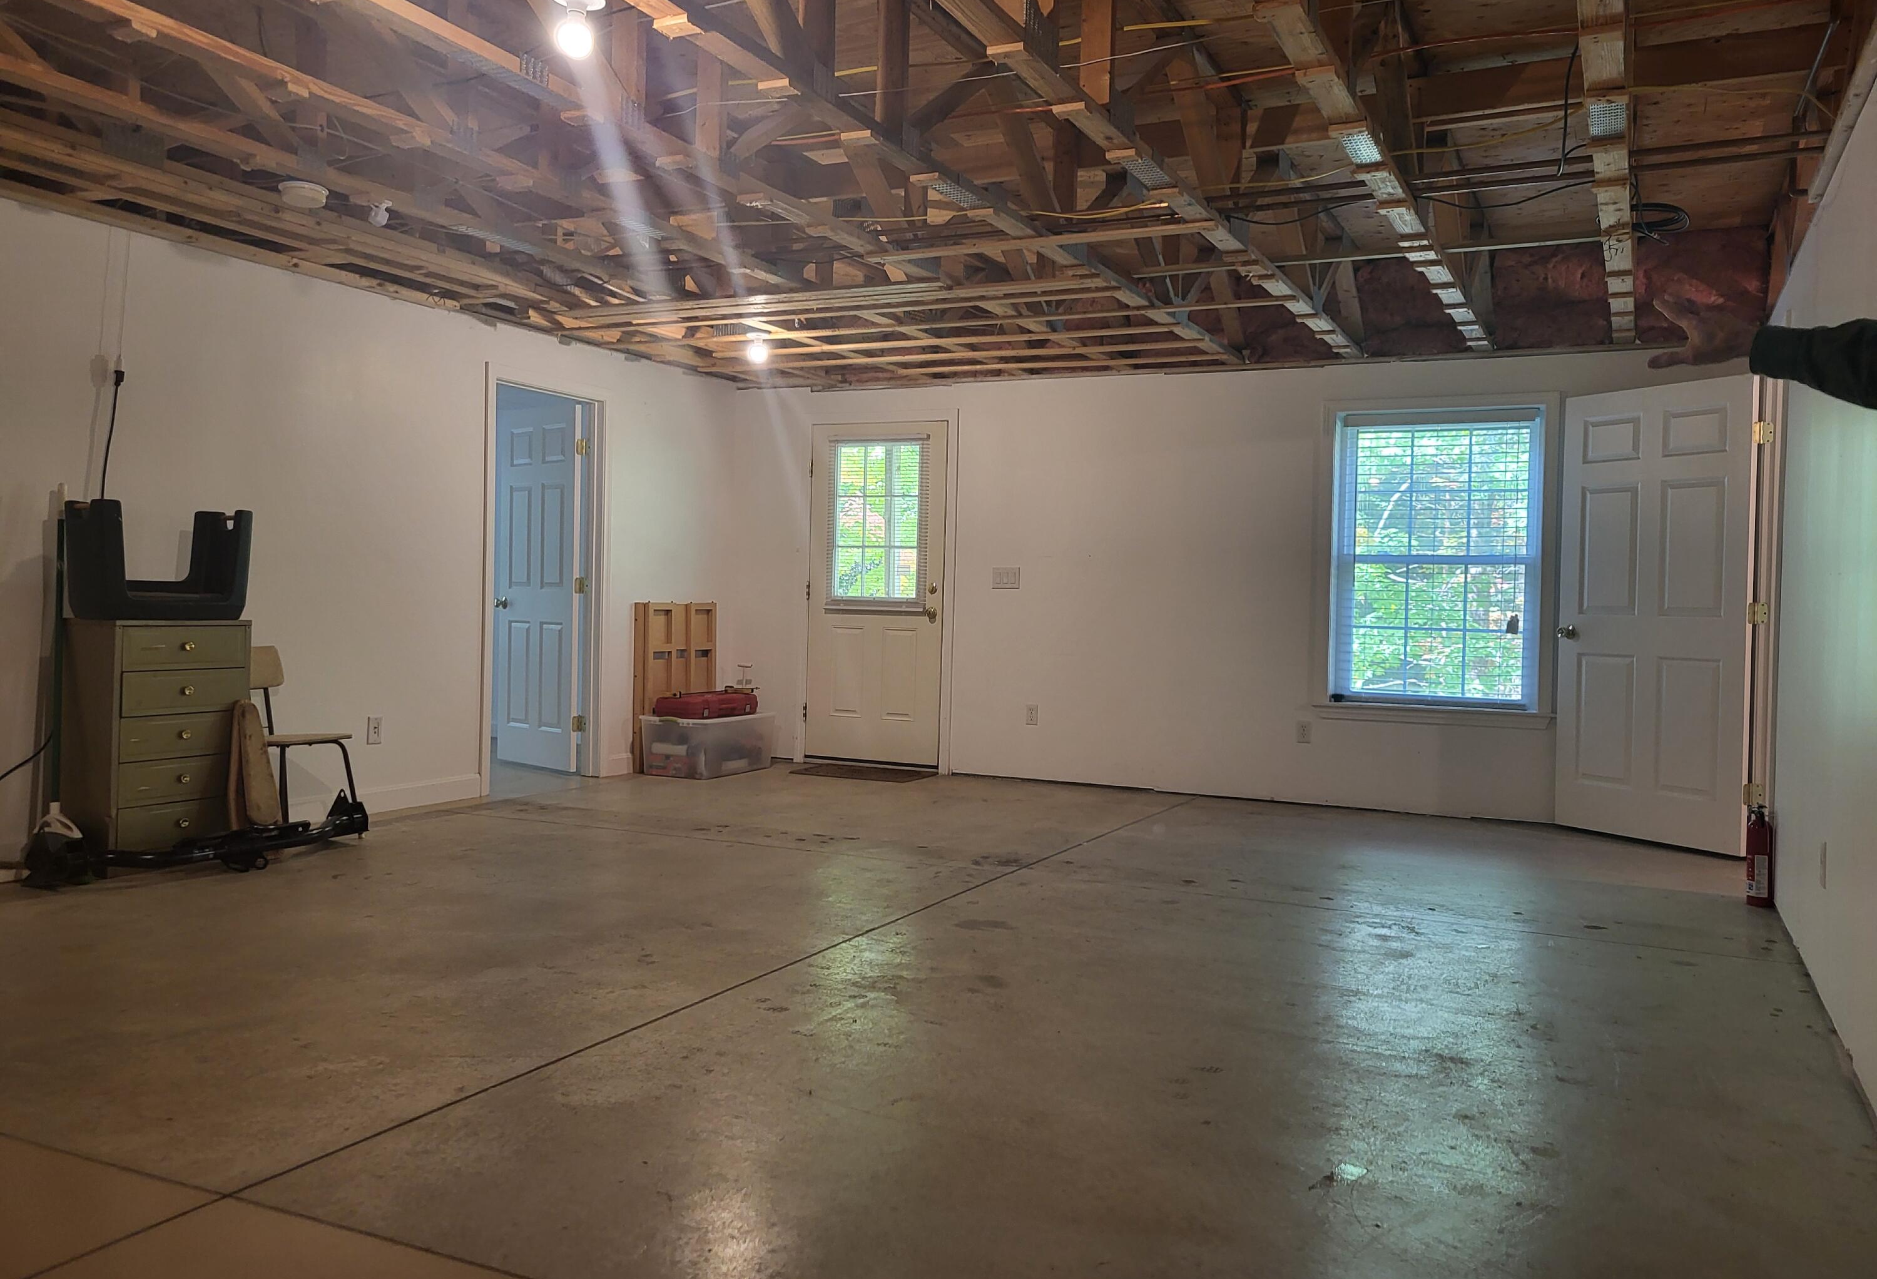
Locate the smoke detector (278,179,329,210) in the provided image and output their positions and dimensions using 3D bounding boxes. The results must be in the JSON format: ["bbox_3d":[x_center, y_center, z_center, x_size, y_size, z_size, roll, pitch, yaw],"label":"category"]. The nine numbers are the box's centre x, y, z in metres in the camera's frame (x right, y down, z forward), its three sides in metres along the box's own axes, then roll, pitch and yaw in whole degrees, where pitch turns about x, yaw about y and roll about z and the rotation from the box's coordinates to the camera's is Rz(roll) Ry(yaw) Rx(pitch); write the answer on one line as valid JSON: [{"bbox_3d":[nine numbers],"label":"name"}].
[{"bbox_3d":[-2.045,-1.431,4.542,0.147,0.050,0.147,2,1,26],"label":"smoke detector"}]

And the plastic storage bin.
[{"bbox_3d":[-1.321,0.602,8.170,0.460,0.336,0.740,2,1,26],"label":"plastic storage bin"}]

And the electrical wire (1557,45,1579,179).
[{"bbox_3d":[1.633,-1.369,3.659,0.050,0.310,0.060,2,1,26],"label":"electrical wire"}]

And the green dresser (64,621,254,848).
[{"bbox_3d":[-2.835,0.367,5.128,0.290,0.880,0.540,2,1,26],"label":"green dresser"}]

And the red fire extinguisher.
[{"bbox_3d":[2.897,0.754,4.972,0.095,0.360,0.088,1,1,-27],"label":"red fire extinguisher"}]

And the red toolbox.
[{"bbox_3d":[-1.330,0.376,8.138,0.350,0.118,0.510,2,1,26],"label":"red toolbox"}]

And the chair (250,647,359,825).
[{"bbox_3d":[-2.626,0.415,5.655,0.430,0.770,0.400,2,1,23],"label":"chair"}]

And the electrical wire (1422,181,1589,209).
[{"bbox_3d":[1.811,-1.414,4.507,0.500,0.055,0.035,2,1,26],"label":"electrical wire"}]

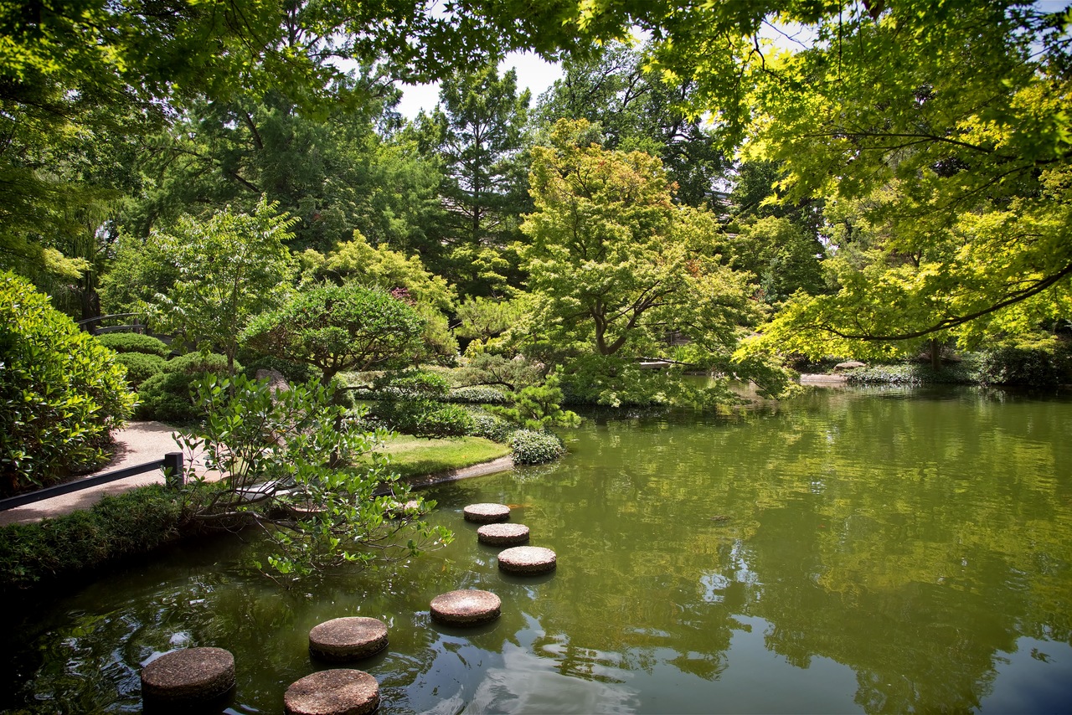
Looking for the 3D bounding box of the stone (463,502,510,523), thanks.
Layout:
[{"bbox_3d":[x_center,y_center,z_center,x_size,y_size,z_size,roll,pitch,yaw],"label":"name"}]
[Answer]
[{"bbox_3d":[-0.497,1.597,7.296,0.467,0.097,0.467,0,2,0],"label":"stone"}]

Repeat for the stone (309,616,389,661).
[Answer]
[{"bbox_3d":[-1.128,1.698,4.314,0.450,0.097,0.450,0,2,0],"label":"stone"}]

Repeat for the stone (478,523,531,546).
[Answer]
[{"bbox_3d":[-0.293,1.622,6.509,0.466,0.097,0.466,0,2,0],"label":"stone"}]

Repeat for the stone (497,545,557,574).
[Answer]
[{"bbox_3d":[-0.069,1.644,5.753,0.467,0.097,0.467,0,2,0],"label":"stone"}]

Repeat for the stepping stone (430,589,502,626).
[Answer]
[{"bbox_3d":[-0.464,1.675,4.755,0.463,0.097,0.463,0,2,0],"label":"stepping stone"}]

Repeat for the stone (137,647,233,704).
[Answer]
[{"bbox_3d":[-1.864,1.720,3.842,0.450,0.120,0.450,0,2,0],"label":"stone"}]

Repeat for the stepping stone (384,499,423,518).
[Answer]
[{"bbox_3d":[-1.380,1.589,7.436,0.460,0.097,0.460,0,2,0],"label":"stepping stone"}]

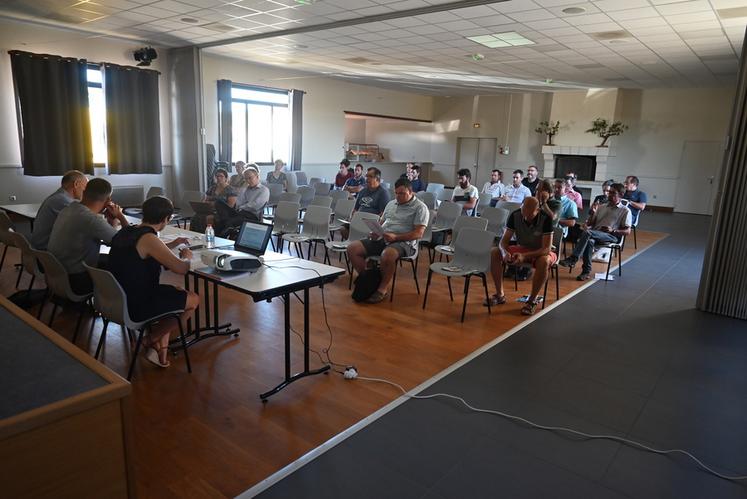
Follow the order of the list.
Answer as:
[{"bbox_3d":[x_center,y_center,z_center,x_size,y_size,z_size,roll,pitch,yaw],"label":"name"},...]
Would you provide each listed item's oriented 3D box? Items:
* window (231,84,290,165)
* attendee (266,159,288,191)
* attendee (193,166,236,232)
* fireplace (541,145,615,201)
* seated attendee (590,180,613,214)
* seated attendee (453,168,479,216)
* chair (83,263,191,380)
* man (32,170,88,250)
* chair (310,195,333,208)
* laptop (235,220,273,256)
[{"bbox_3d":[-3.021,-3.233,13.123,0.120,1.950,2.200,12,15,38],"label":"window"},{"bbox_3d":[-2.136,-1.315,10.698,0.450,1.220,0.780,4,12,10],"label":"attendee"},{"bbox_3d":[-2.302,-0.542,7.156,0.540,1.210,0.820,9,14,28],"label":"attendee"},{"bbox_3d":[6.331,-2.311,15.674,1.980,1.750,0.850,12,15,38],"label":"fireplace"},{"bbox_3d":[3.345,-0.411,7.460,0.820,1.240,0.550,-9,16,-42],"label":"seated attendee"},{"bbox_3d":[1.325,-0.644,8.026,0.500,1.280,0.800,13,16,41],"label":"seated attendee"},{"bbox_3d":[-1.658,0.476,3.451,0.520,0.810,0.530,12,16,40],"label":"chair"},{"bbox_3d":[-2.716,-0.077,4.727,0.550,1.290,0.800,11,15,37],"label":"man"},{"bbox_3d":[-0.948,-0.375,7.479,0.500,0.810,0.530,12,15,38],"label":"chair"},{"bbox_3d":[-1.035,-0.080,3.893,0.370,0.240,0.350,12,15,38],"label":"laptop"}]

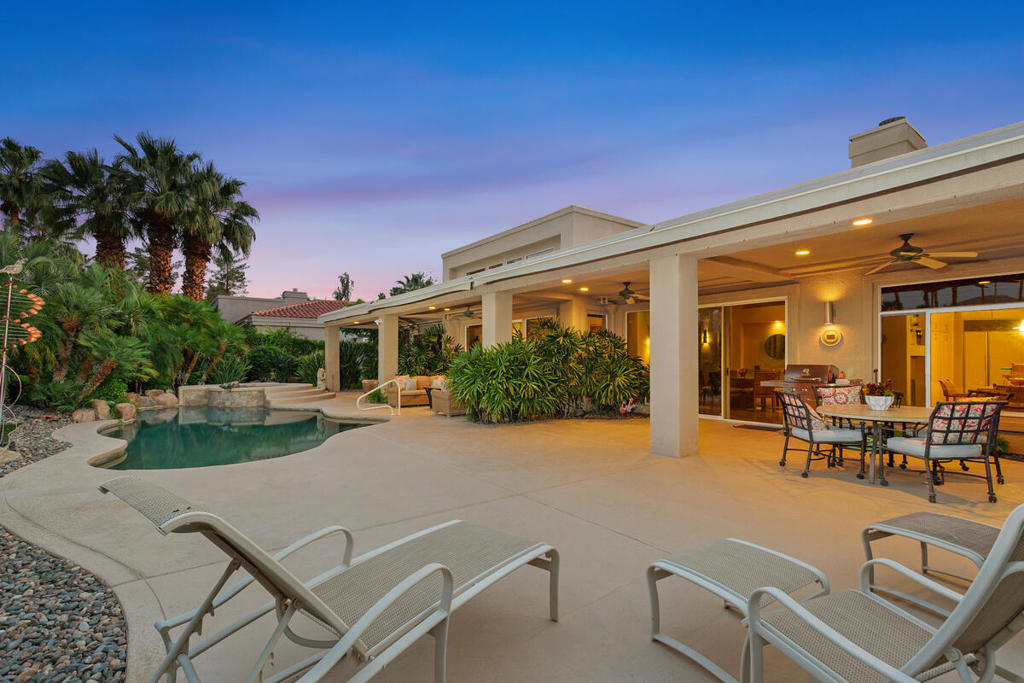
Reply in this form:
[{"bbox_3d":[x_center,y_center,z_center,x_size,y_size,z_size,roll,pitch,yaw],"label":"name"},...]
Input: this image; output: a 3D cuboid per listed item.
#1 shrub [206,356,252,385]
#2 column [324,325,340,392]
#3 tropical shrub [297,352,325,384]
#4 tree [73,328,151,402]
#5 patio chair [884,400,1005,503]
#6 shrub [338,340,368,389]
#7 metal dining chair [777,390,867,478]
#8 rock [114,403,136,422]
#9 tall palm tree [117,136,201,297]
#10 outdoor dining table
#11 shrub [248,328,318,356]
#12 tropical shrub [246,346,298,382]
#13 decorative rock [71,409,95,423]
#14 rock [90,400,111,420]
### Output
[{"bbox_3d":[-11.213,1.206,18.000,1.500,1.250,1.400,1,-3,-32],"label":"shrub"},{"bbox_3d":[-7.340,0.720,18.600,0.460,2.680,0.460,1,-2,-37],"label":"column"},{"bbox_3d":[-8.635,1.163,19.600,1.250,1.600,1.250,1,-2,-24],"label":"tropical shrub"},{"bbox_3d":[-10.157,0.599,11.600,1.700,1.900,1.700,2,-3,-41],"label":"tree"},{"bbox_3d":[4.070,1.000,4.340,0.610,0.880,0.720,0,-2,5],"label":"patio chair"},{"bbox_3d":[-7.200,1.040,20.700,1.400,2.120,1.150,1,-2,-37],"label":"shrub"},{"bbox_3d":[3.545,1.063,5.302,0.680,0.900,0.620,-1,-2,7],"label":"metal dining chair"},{"bbox_3d":[-8.200,1.500,9.650,0.400,0.410,0.380,2,-2,-40],"label":"rock"},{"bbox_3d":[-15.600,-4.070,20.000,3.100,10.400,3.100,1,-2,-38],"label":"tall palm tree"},{"bbox_3d":[4.205,1.140,5.168,1.600,0.730,1.200,1,-3,-26],"label":"outdoor dining table"},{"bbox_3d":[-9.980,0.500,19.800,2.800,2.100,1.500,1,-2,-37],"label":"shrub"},{"bbox_3d":[-10.878,1.059,20.500,2.050,1.900,1.800,1,-3,-28],"label":"tropical shrub"},{"bbox_3d":[-9.000,1.535,9.550,0.410,0.280,0.360,2,-3,-43],"label":"decorative rock"},{"bbox_3d":[-9.449,1.584,10.450,0.420,0.450,0.380,2,-3,-42],"label":"rock"}]

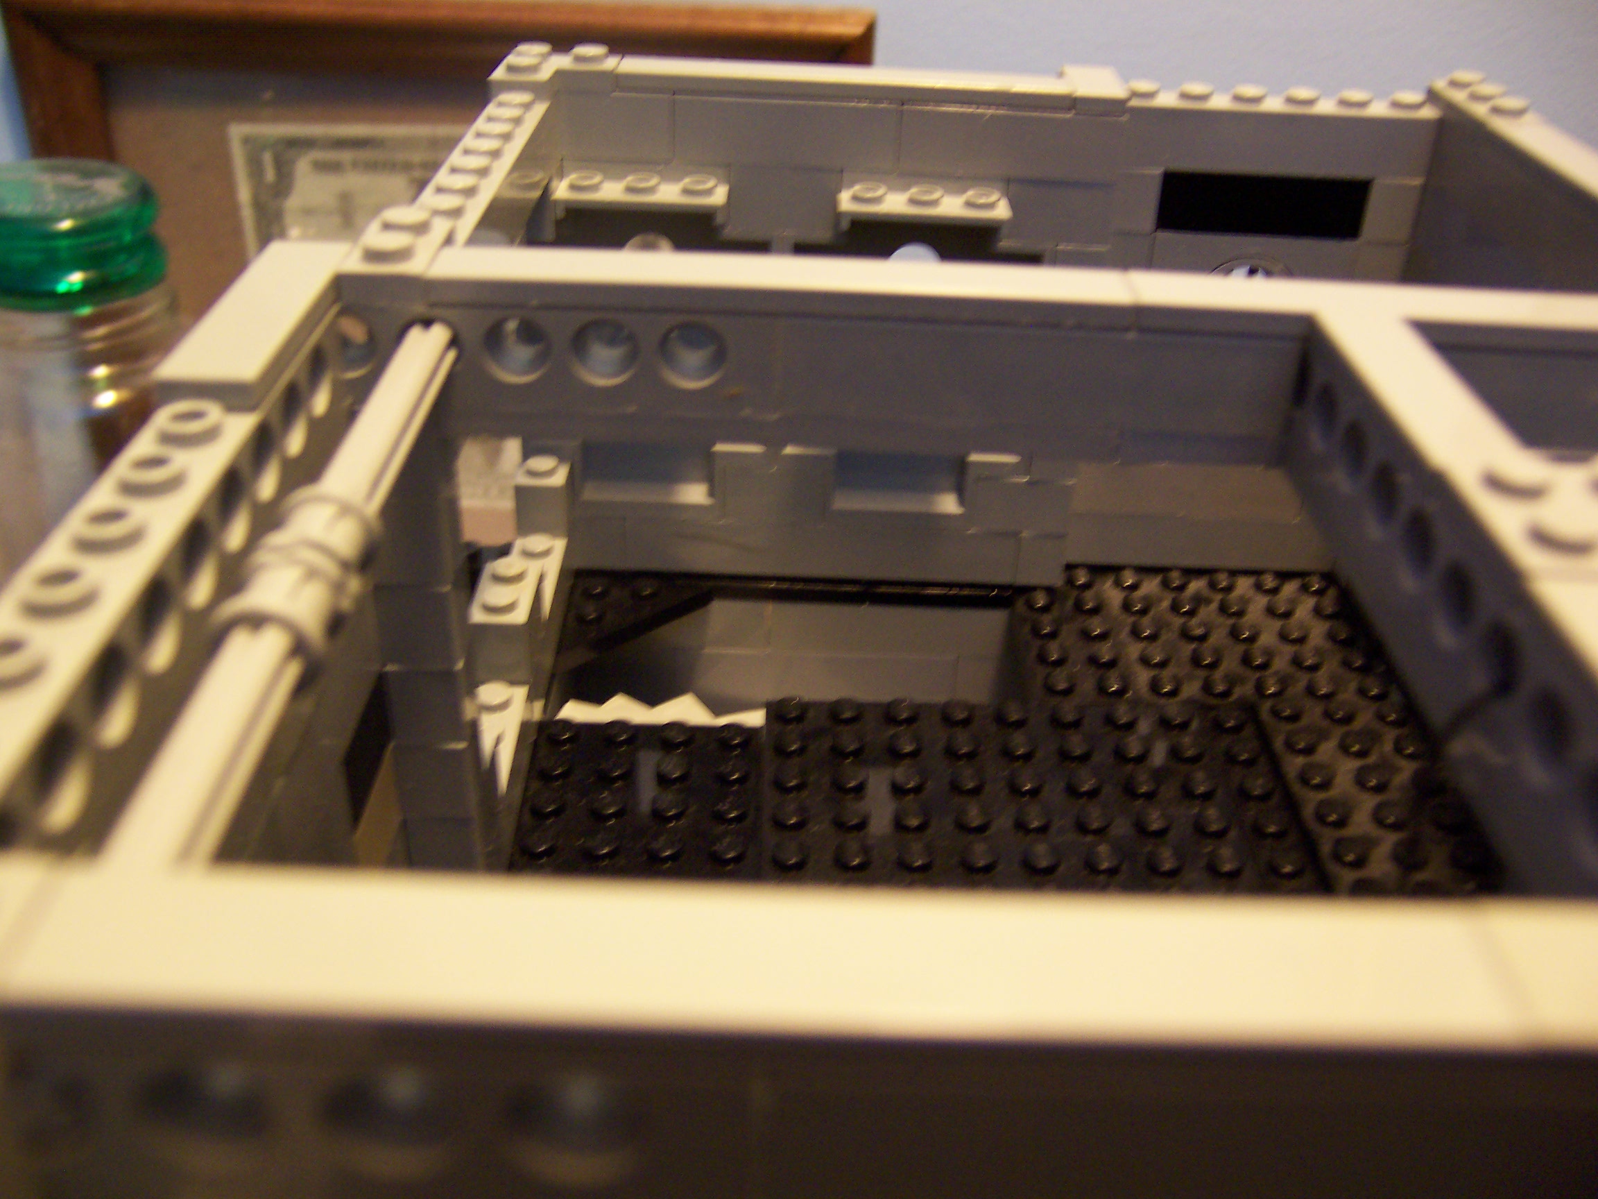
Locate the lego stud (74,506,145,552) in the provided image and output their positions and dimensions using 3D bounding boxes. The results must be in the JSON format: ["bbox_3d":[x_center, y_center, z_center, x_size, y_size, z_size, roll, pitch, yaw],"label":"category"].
[{"bbox_3d":[-0.045,-0.005,0.100,0.005,0.002,0.005,1,31,-1],"label":"lego stud"}]

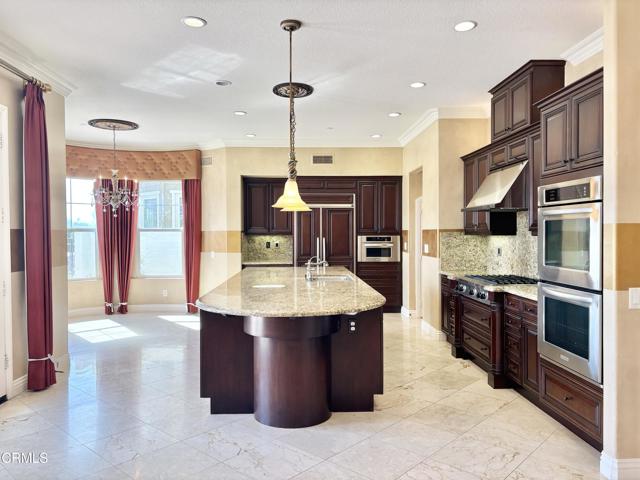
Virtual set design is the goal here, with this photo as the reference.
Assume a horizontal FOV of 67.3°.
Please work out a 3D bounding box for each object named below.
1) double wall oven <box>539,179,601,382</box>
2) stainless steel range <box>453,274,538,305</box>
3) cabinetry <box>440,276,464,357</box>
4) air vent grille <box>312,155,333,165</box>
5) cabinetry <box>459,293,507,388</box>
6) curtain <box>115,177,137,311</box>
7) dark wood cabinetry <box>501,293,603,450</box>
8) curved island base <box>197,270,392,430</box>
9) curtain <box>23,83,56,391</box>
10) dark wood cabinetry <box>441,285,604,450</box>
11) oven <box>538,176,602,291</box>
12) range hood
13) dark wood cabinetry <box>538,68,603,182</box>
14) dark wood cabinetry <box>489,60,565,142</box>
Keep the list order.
[{"bbox_3d":[1.965,0.239,3.313,0.620,1.280,0.765,0,1,-3],"label":"double wall oven"},{"bbox_3d":[1.857,0.470,4.866,0.660,0.220,0.920,0,1,-3],"label":"stainless steel range"},{"bbox_3d":[1.919,0.853,5.891,0.710,0.880,1.170,0,1,-3],"label":"cabinetry"},{"bbox_3d":[0.050,-1.397,8.396,0.345,0.148,0.040,0,1,-3],"label":"air vent grille"},{"bbox_3d":[1.892,0.899,4.913,0.680,0.890,1.120,0,1,-3],"label":"cabinetry"},{"bbox_3d":[-3.335,0.073,8.337,0.407,2.429,0.180,-1,1,-13],"label":"curtain"},{"bbox_3d":[2.042,0.894,3.615,0.670,0.870,1.350,0,1,-3],"label":"dark wood cabinetry"},{"bbox_3d":[-0.245,0.875,5.048,1.450,0.890,3.820,0,1,-3],"label":"curved island base"},{"bbox_3d":[-2.598,-0.026,4.460,0.170,2.795,0.350,0,1,-3],"label":"curtain"},{"bbox_3d":[1.945,0.897,4.655,0.660,0.900,3.480,0,1,-3],"label":"dark wood cabinetry"},{"bbox_3d":[1.957,-0.038,3.285,0.600,0.712,0.765,0,1,-3],"label":"oven"},{"bbox_3d":[1.948,-0.545,4.983,0.620,0.445,0.930,0,1,-3],"label":"range hood"},{"bbox_3d":[2.021,-0.729,3.303,0.715,0.605,0.840,0,1,-3],"label":"dark wood cabinetry"},{"bbox_3d":[2.164,-1.409,5.136,0.335,0.625,1.030,0,1,-3],"label":"dark wood cabinetry"}]

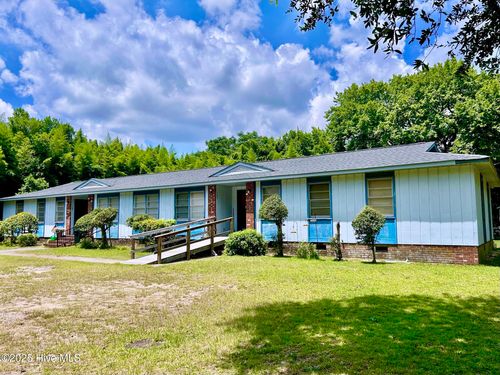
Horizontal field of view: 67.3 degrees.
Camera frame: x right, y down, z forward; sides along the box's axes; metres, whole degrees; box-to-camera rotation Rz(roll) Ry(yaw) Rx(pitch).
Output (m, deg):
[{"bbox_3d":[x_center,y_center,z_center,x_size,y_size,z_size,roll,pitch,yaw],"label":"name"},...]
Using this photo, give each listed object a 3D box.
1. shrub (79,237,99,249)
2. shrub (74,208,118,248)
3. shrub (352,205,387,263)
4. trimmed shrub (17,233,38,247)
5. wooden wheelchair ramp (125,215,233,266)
[{"bbox_3d":[-8.455,2.879,19.658,1.050,0.620,1.000,-4,-6,32],"label":"shrub"},{"bbox_3d":[-8.024,2.143,19.628,2.000,2.000,1.450,-4,-6,32],"label":"shrub"},{"bbox_3d":[3.983,1.566,12.514,1.100,1.820,1.100,-4,-6,32],"label":"shrub"},{"bbox_3d":[-13.509,3.157,22.799,1.300,0.800,1.250,-4,-6,32],"label":"trimmed shrub"},{"bbox_3d":[-2.388,1.865,14.207,1.400,1.520,4.750,-4,-6,32],"label":"wooden wheelchair ramp"}]

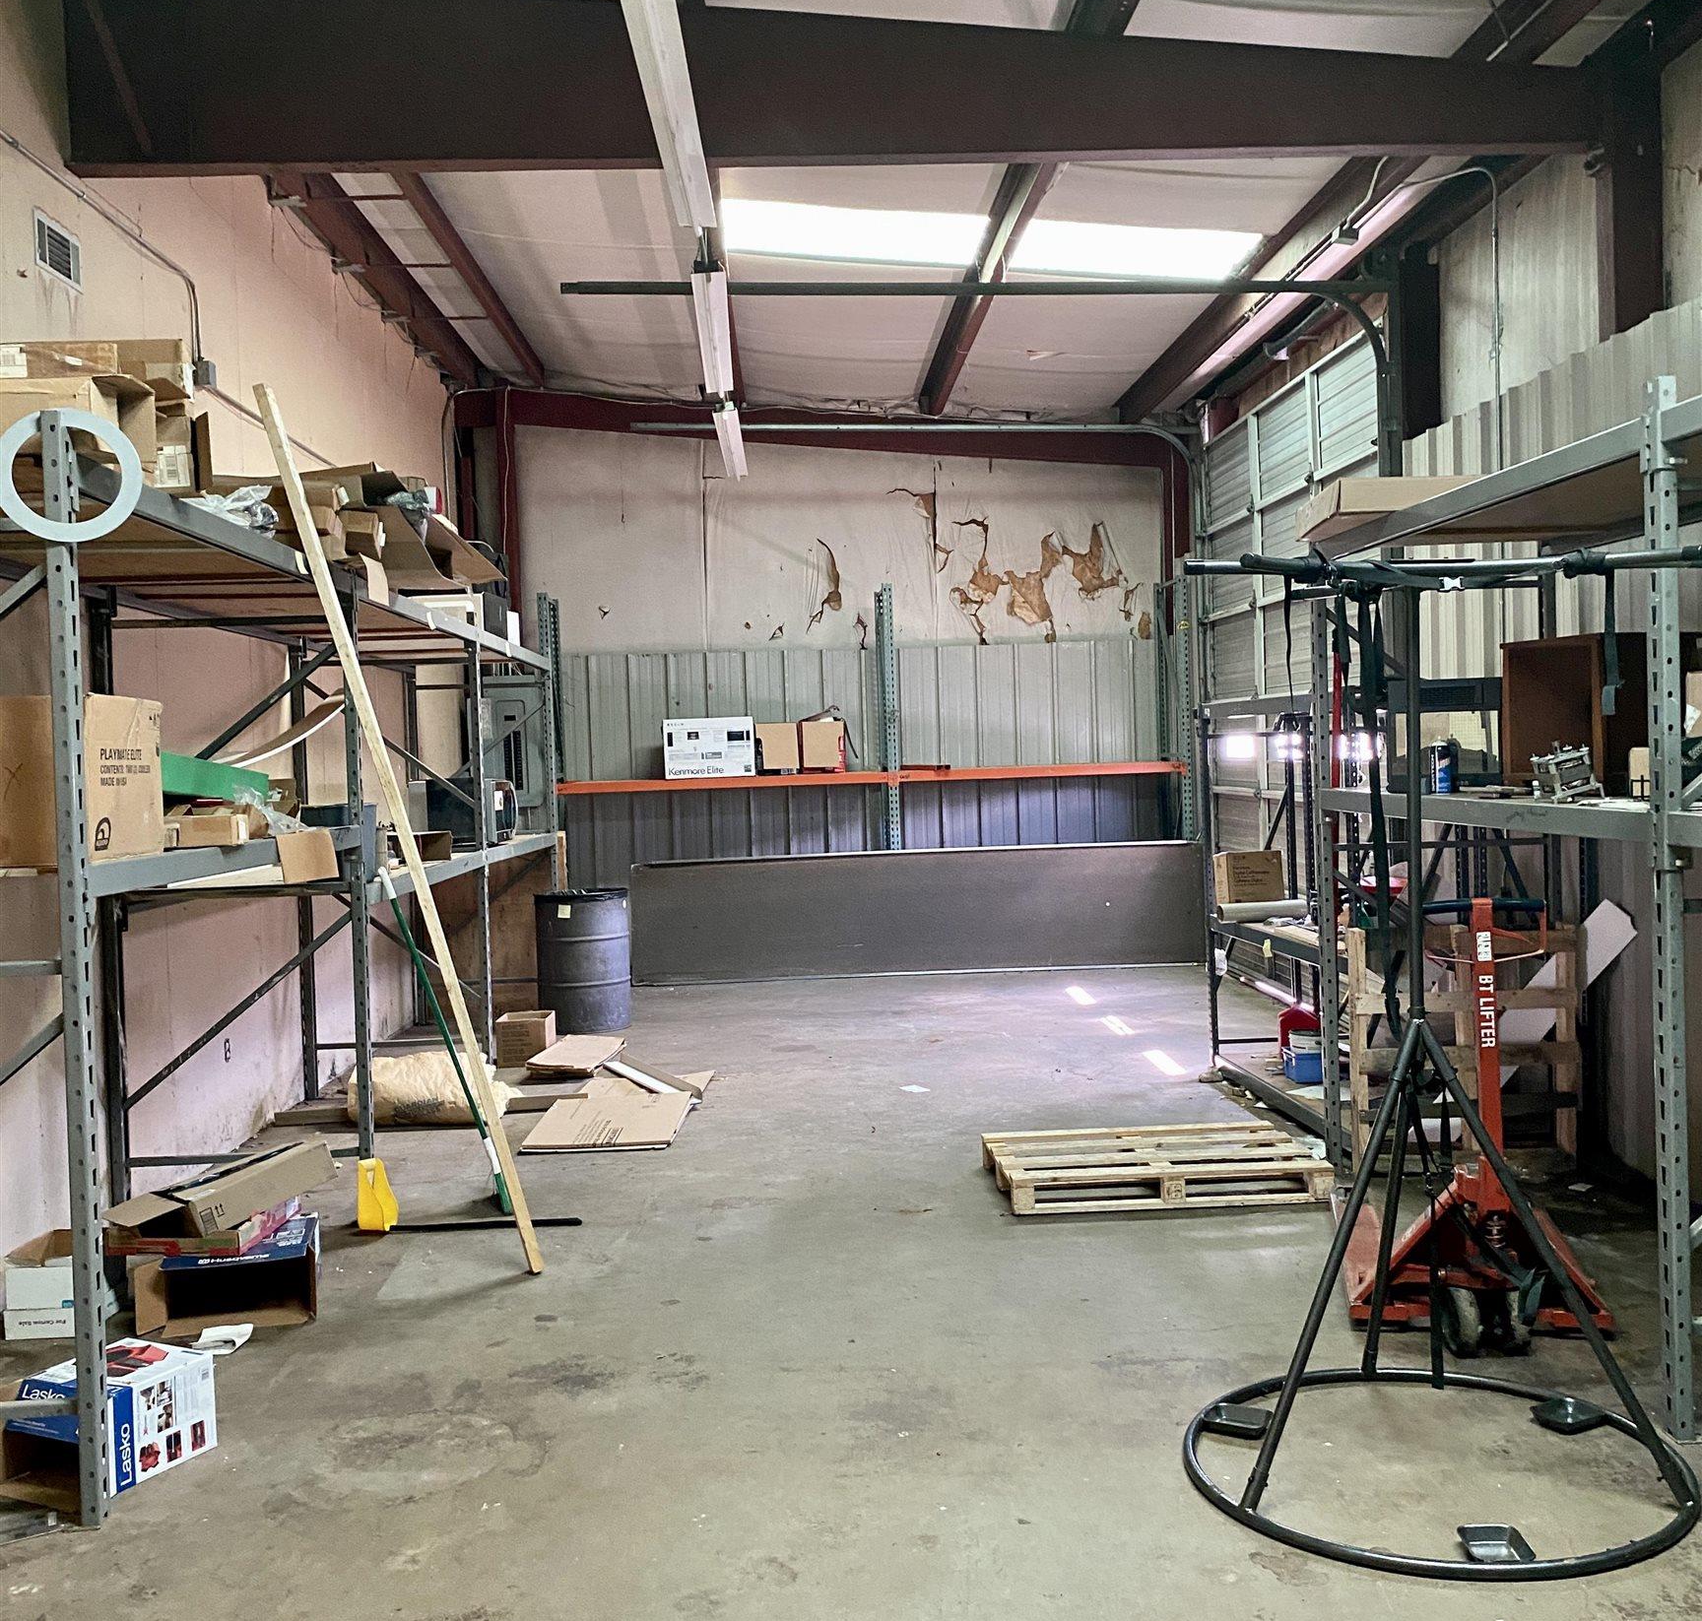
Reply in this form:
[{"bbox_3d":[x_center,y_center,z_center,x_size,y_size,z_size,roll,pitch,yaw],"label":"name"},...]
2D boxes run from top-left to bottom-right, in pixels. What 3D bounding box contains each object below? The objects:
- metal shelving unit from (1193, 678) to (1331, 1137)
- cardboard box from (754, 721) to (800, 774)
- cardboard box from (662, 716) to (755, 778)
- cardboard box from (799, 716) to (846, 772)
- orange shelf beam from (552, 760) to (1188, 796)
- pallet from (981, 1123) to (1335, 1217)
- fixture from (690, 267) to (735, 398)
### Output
[{"bbox_3d":[2.097,0.413,7.600,0.500,1.850,2.200,-2,2,-3],"label":"metal shelving unit"},{"bbox_3d":[-0.543,-0.463,12.780,0.321,0.383,0.360,-2,2,-3],"label":"cardboard box"},{"bbox_3d":[-1.044,-0.469,12.807,0.661,0.423,0.500,-2,2,-3],"label":"cardboard box"},{"bbox_3d":[-0.212,-0.479,12.795,0.341,0.392,0.360,-2,2,-3],"label":"cardboard box"},{"bbox_3d":[0.159,-0.247,12.589,4.700,0.080,0.060,-2,2,-3],"label":"orange shelf beam"},{"bbox_3d":[1.131,1.341,6.394,1.165,0.135,0.751,-2,2,-3],"label":"pallet"},{"bbox_3d":[-0.703,-2.452,8.863,0.156,0.095,2.430,-2,2,-3],"label":"fixture"}]

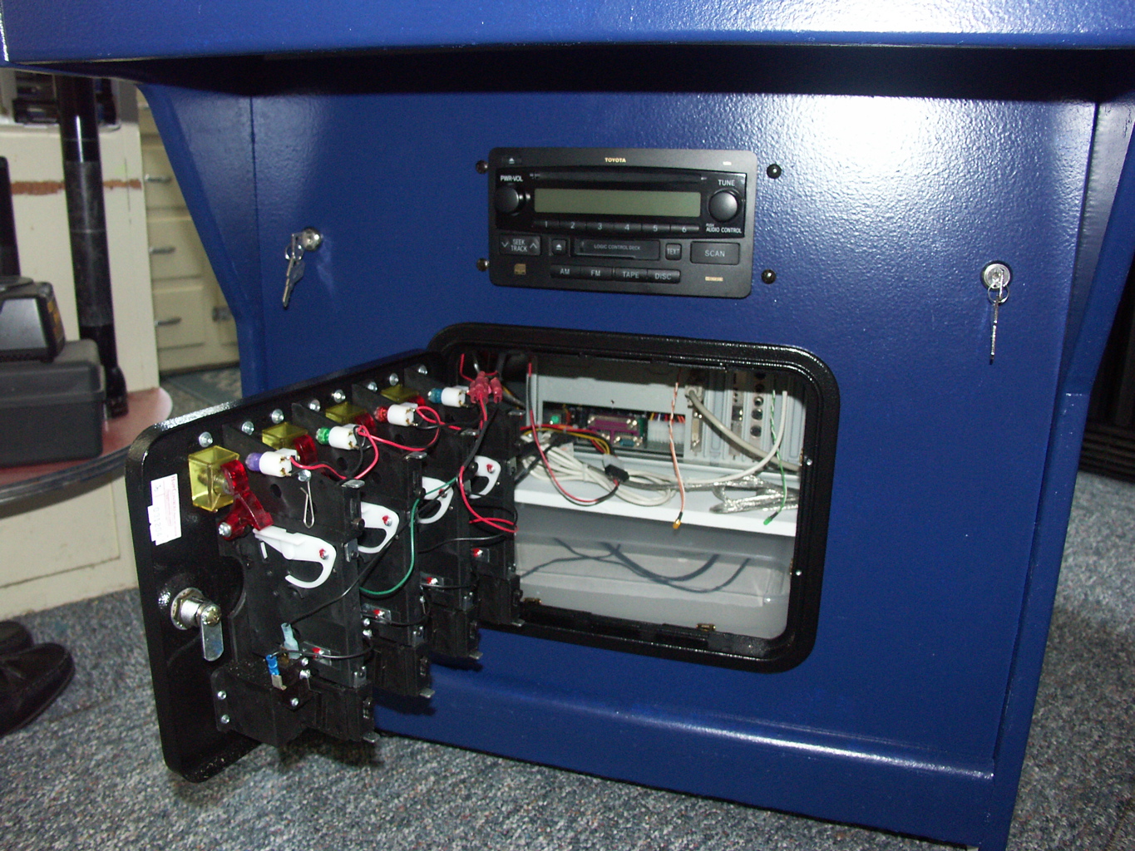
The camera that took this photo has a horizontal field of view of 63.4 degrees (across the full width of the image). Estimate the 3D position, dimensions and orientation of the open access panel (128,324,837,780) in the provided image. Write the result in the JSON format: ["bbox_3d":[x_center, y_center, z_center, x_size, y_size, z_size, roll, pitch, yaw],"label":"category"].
[{"bbox_3d":[-0.025,0.092,0.618,0.382,0.271,0.315,5,17,16],"label":"open access panel"}]

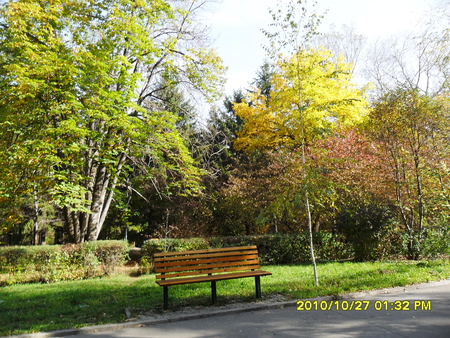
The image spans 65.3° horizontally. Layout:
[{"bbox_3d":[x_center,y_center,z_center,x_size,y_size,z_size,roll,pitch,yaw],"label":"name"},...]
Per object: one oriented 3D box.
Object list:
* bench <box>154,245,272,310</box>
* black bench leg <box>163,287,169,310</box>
[{"bbox_3d":[-0.192,1.833,5.953,1.899,0.870,0.581,1,-8,-20],"label":"bench"},{"bbox_3d":[-0.936,2.066,5.613,0.065,0.380,0.070,1,-8,-20],"label":"black bench leg"}]

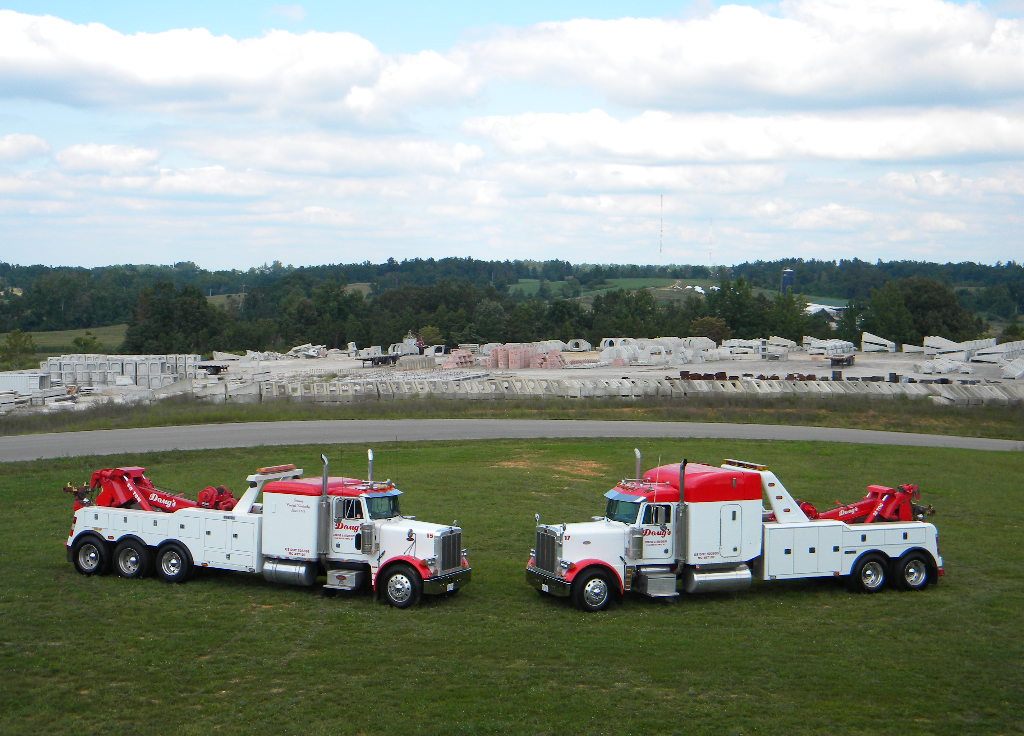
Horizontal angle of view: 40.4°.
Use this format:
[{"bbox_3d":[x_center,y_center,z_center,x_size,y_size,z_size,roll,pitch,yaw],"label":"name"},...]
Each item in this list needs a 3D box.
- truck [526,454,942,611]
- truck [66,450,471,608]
[{"bbox_3d":[6.013,3.886,35.070,11.377,3.526,2.561,1,2,-24],"label":"truck"},{"bbox_3d":[-6.675,3.761,35.491,11.672,3.447,2.561,1,1,25],"label":"truck"}]

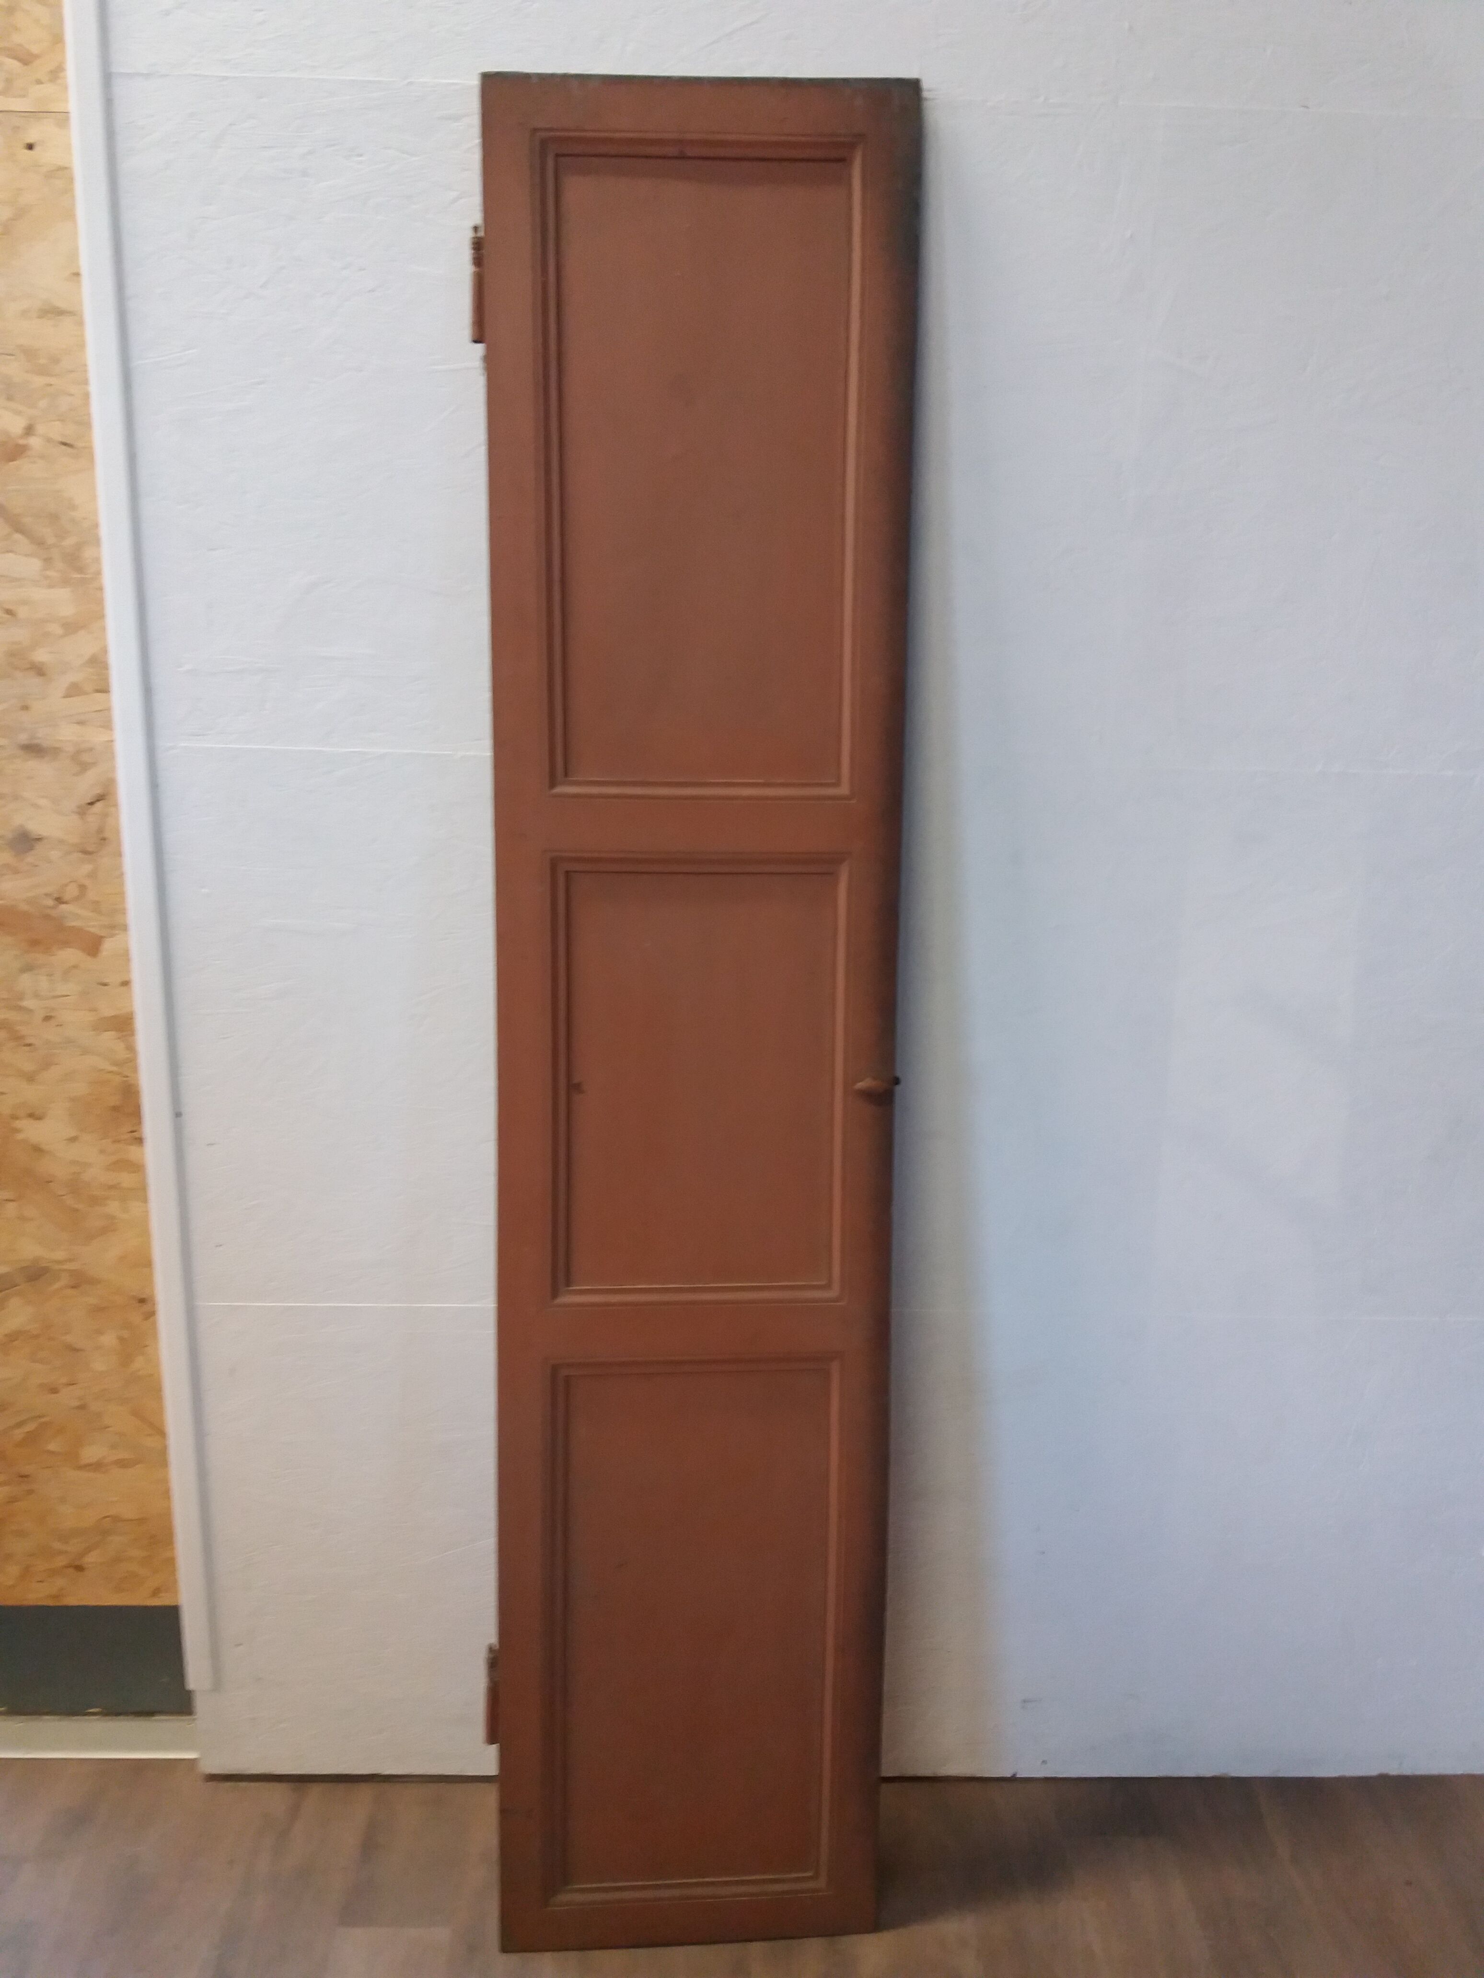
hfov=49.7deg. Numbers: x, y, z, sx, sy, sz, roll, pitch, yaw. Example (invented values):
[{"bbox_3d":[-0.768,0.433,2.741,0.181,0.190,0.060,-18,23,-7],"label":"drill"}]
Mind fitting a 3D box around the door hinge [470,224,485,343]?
[{"bbox_3d":[-0.263,-0.705,1.600,0.015,0.113,0.017,0,8,-3],"label":"door hinge"}]

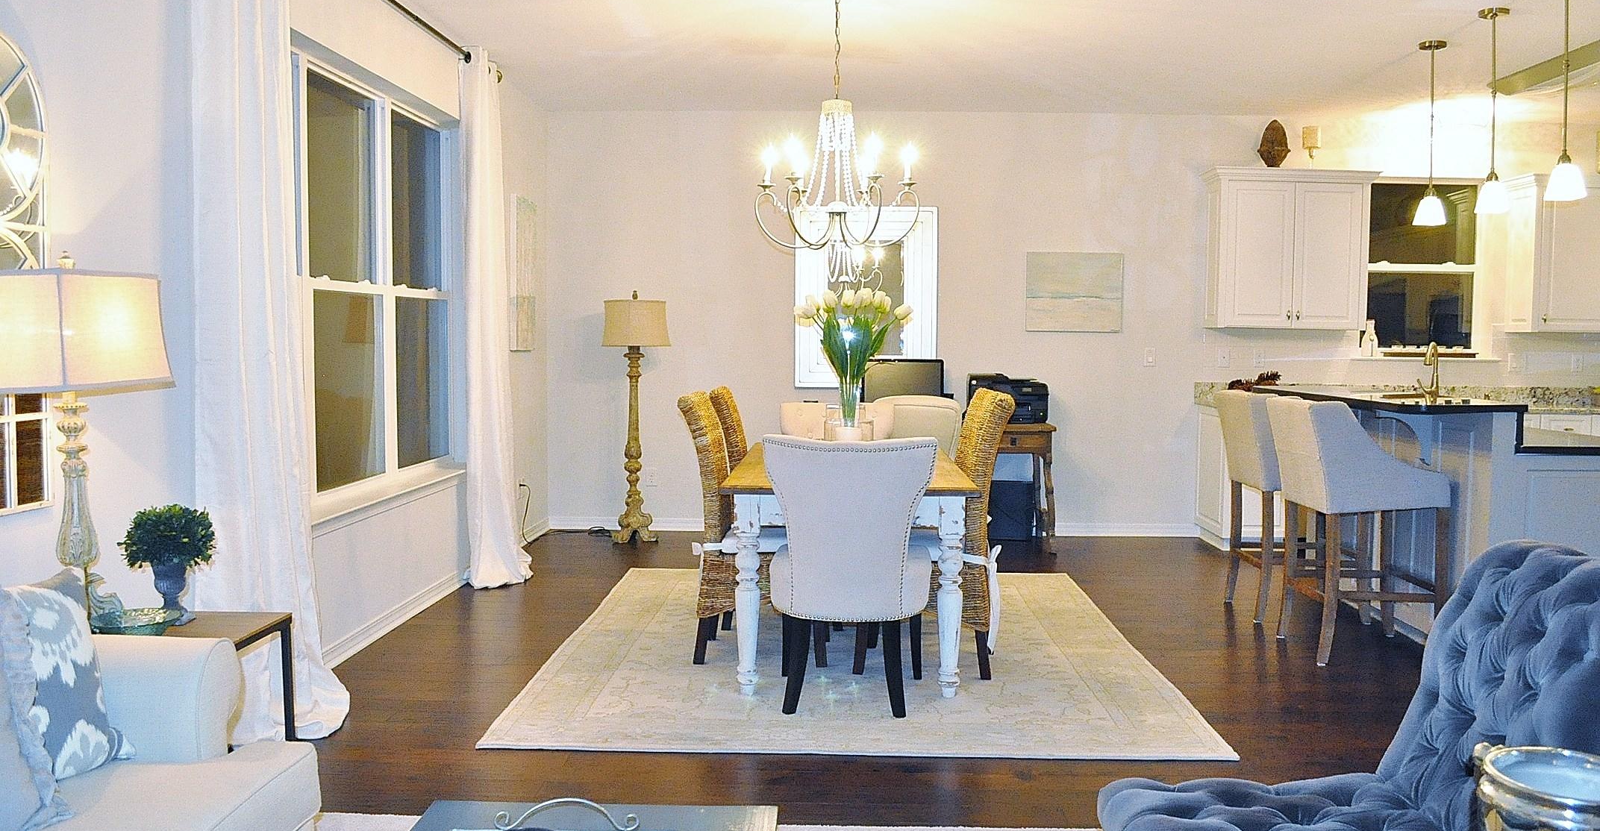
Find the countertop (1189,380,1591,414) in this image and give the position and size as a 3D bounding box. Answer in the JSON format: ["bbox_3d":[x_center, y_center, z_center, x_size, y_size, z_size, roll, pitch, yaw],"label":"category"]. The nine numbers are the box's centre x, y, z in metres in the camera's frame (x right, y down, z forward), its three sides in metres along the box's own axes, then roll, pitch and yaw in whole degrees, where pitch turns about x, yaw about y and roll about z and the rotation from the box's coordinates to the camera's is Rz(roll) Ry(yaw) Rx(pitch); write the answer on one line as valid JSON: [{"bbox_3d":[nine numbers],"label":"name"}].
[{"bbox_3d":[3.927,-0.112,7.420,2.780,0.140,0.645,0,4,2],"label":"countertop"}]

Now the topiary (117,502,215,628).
[{"bbox_3d":[-1.588,0.370,3.011,0.235,0.290,0.235,1,4,2],"label":"topiary"}]

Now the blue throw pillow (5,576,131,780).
[{"bbox_3d":[-1.429,0.490,2.269,0.170,0.400,0.420,-15,-1,16],"label":"blue throw pillow"}]

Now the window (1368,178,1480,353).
[{"bbox_3d":[4.017,-0.963,7.789,0.800,1.130,0.090,0,4,2],"label":"window"}]

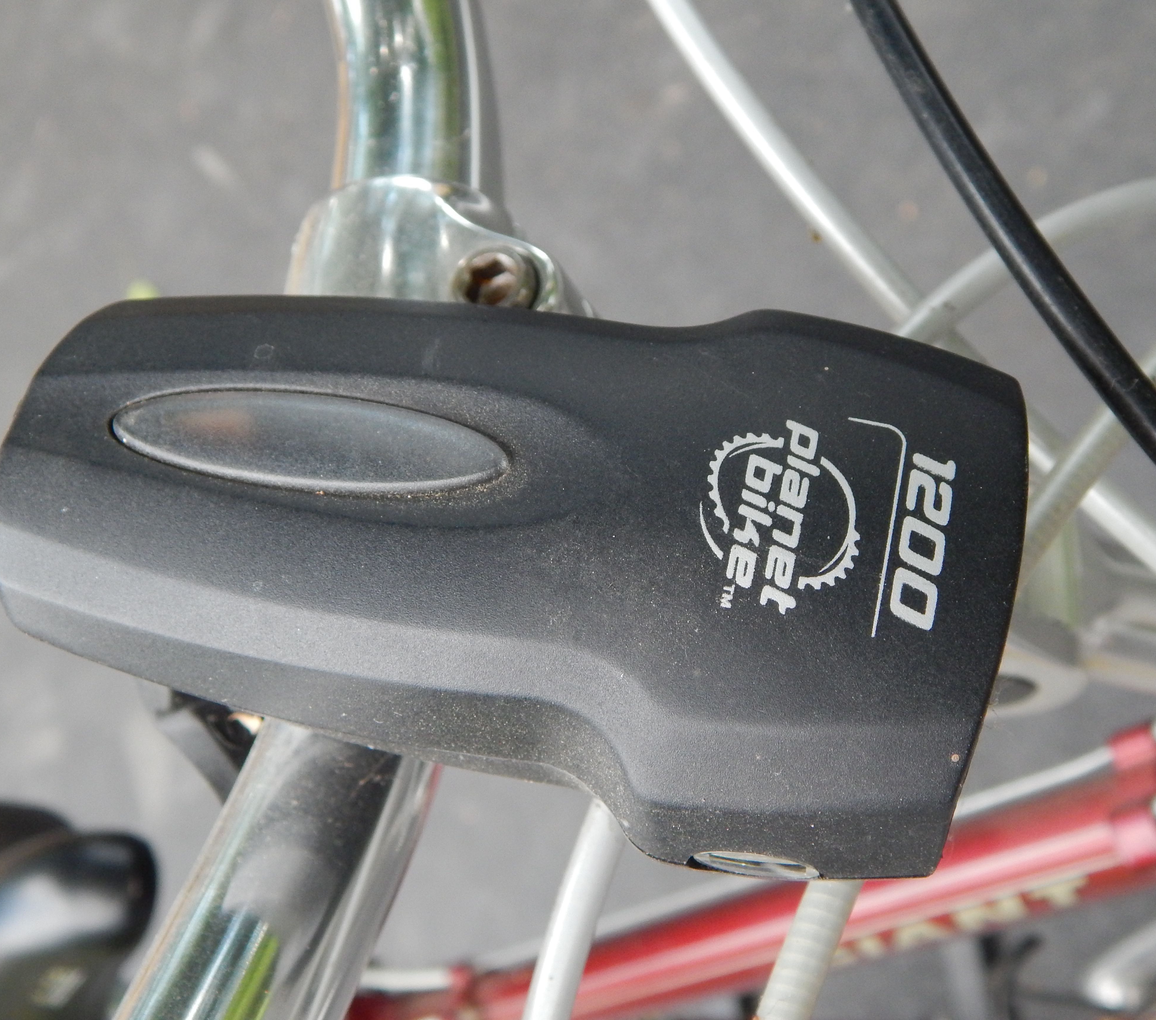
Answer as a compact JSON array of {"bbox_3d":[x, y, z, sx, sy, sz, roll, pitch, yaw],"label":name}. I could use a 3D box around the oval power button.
[{"bbox_3d":[-0.026,-0.007,0.166,0.004,0.039,0.010,107,170,-73],"label":"oval power button"}]

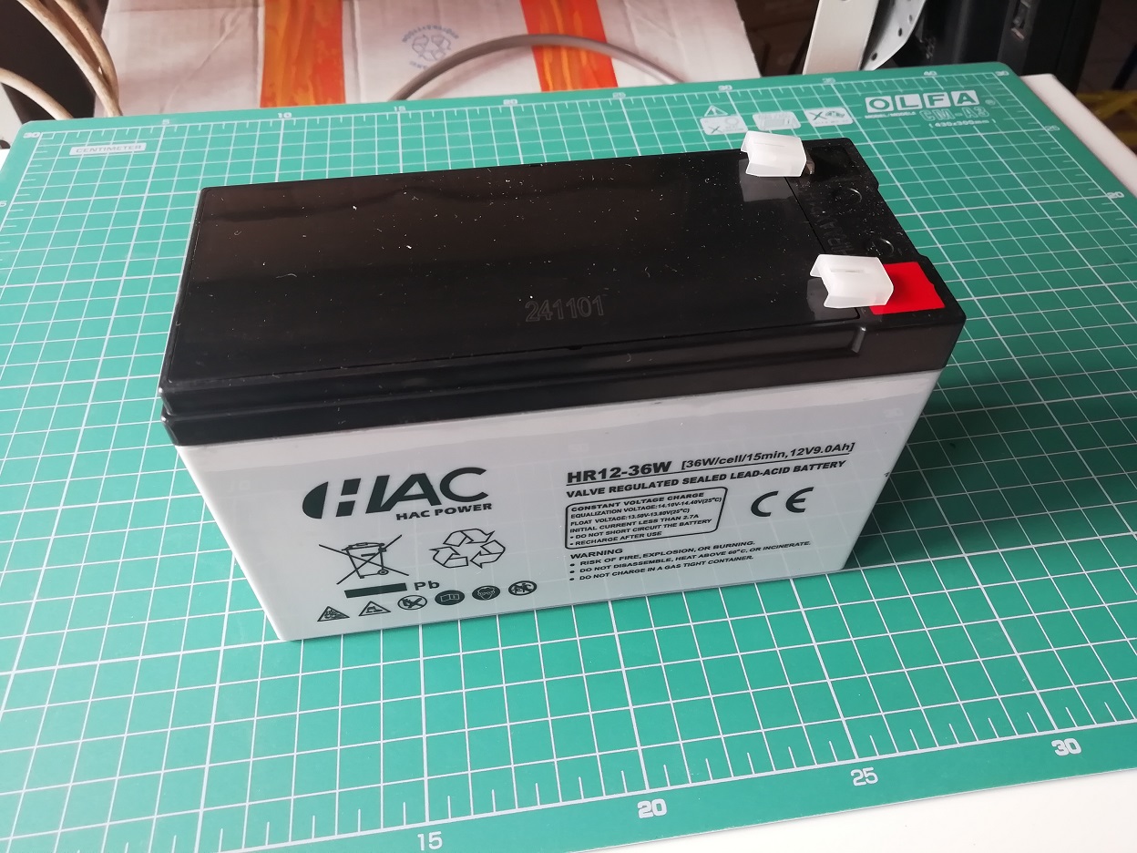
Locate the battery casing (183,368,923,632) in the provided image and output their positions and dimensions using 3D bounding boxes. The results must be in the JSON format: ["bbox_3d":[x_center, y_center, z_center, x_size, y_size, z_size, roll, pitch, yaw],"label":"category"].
[{"bbox_3d":[-0.003,-0.003,0.215,0.150,0.079,0.064,-6,51,-6],"label":"battery casing"}]

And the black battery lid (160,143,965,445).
[{"bbox_3d":[-0.002,-0.032,0.180,0.149,0.015,0.064,-6,51,-6],"label":"black battery lid"}]

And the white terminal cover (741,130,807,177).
[{"bbox_3d":[0.046,-0.061,0.192,0.012,0.004,0.009,3,52,-2],"label":"white terminal cover"}]

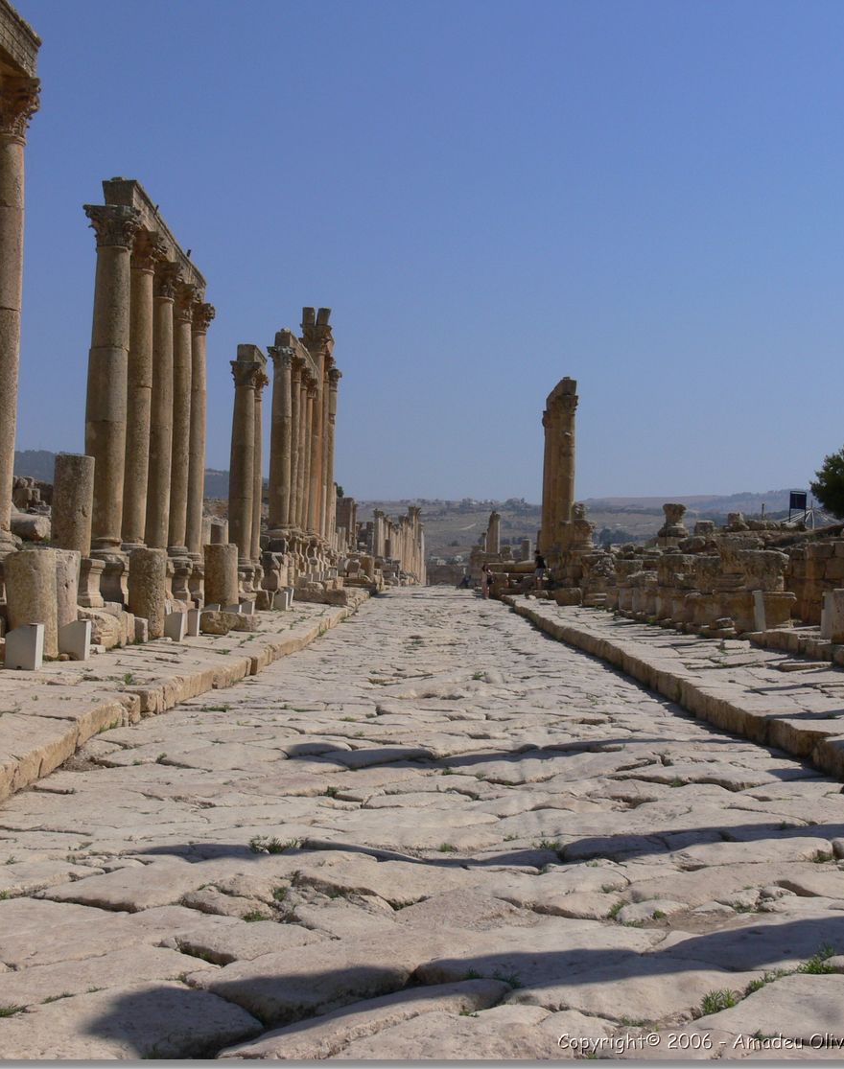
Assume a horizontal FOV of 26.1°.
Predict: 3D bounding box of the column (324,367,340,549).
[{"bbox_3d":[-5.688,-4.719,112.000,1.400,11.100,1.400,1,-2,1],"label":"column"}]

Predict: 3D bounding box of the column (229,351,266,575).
[{"bbox_3d":[-6.080,-2.596,63.000,1.250,7.700,1.350,1,-2,1],"label":"column"}]

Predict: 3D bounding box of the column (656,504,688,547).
[{"bbox_3d":[8.948,-0.309,65.000,1.130,1.550,1.130,1,-2,1],"label":"column"}]

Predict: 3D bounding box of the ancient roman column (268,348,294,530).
[{"bbox_3d":[-6.034,-4.034,78.000,1.170,8.100,1.170,1,-2,1],"label":"ancient roman column"}]

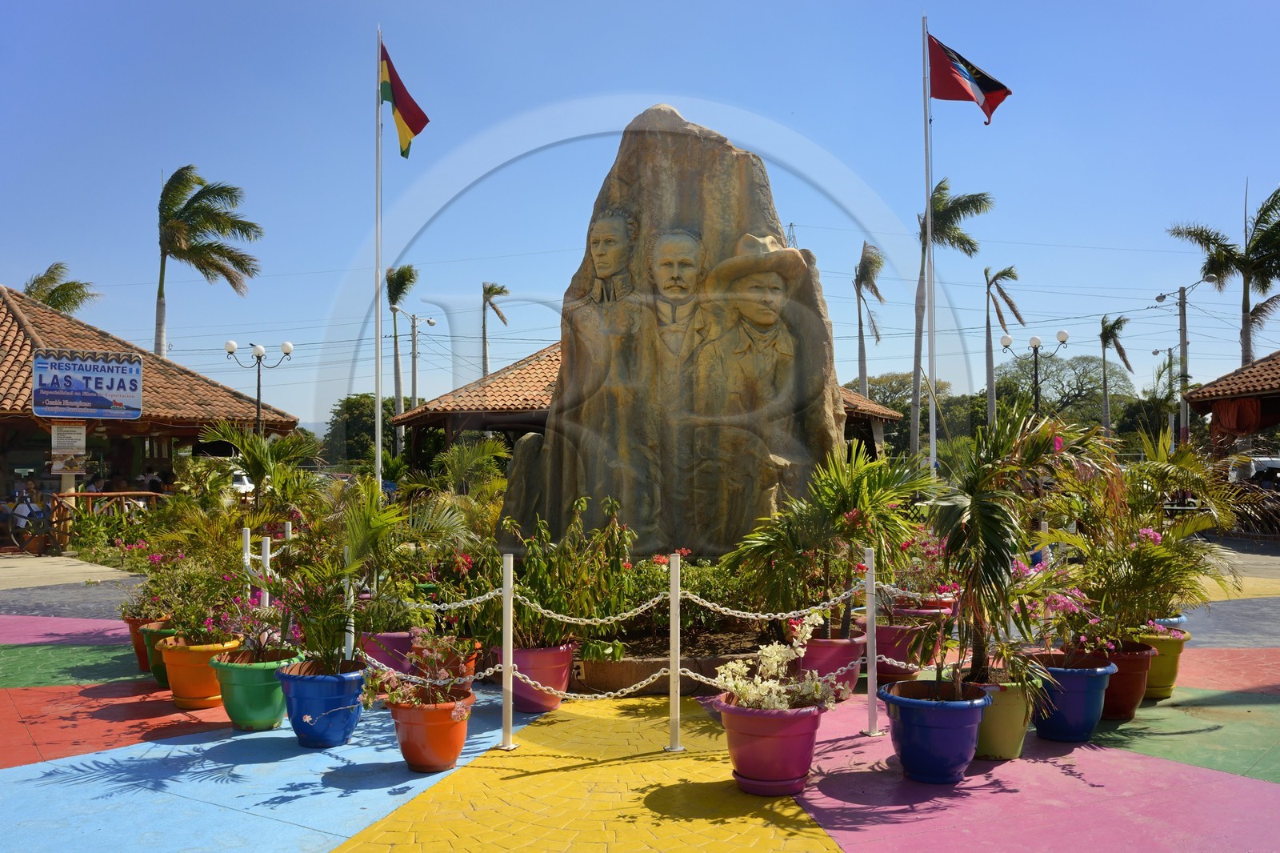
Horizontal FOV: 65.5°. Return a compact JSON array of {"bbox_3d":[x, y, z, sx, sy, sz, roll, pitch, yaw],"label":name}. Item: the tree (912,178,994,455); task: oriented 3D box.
[{"bbox_3d":[11.894,-3.278,38.000,3.200,12.366,2.600,0,-2,0],"label":"tree"}]

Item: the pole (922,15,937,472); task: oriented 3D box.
[{"bbox_3d":[3.898,-1.750,13.400,0.090,7.557,0.090,0,-2,0],"label":"pole"}]

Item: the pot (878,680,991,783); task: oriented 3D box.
[{"bbox_3d":[1.414,1.468,4.767,0.526,0.385,0.526,0,-2,0],"label":"pot"}]

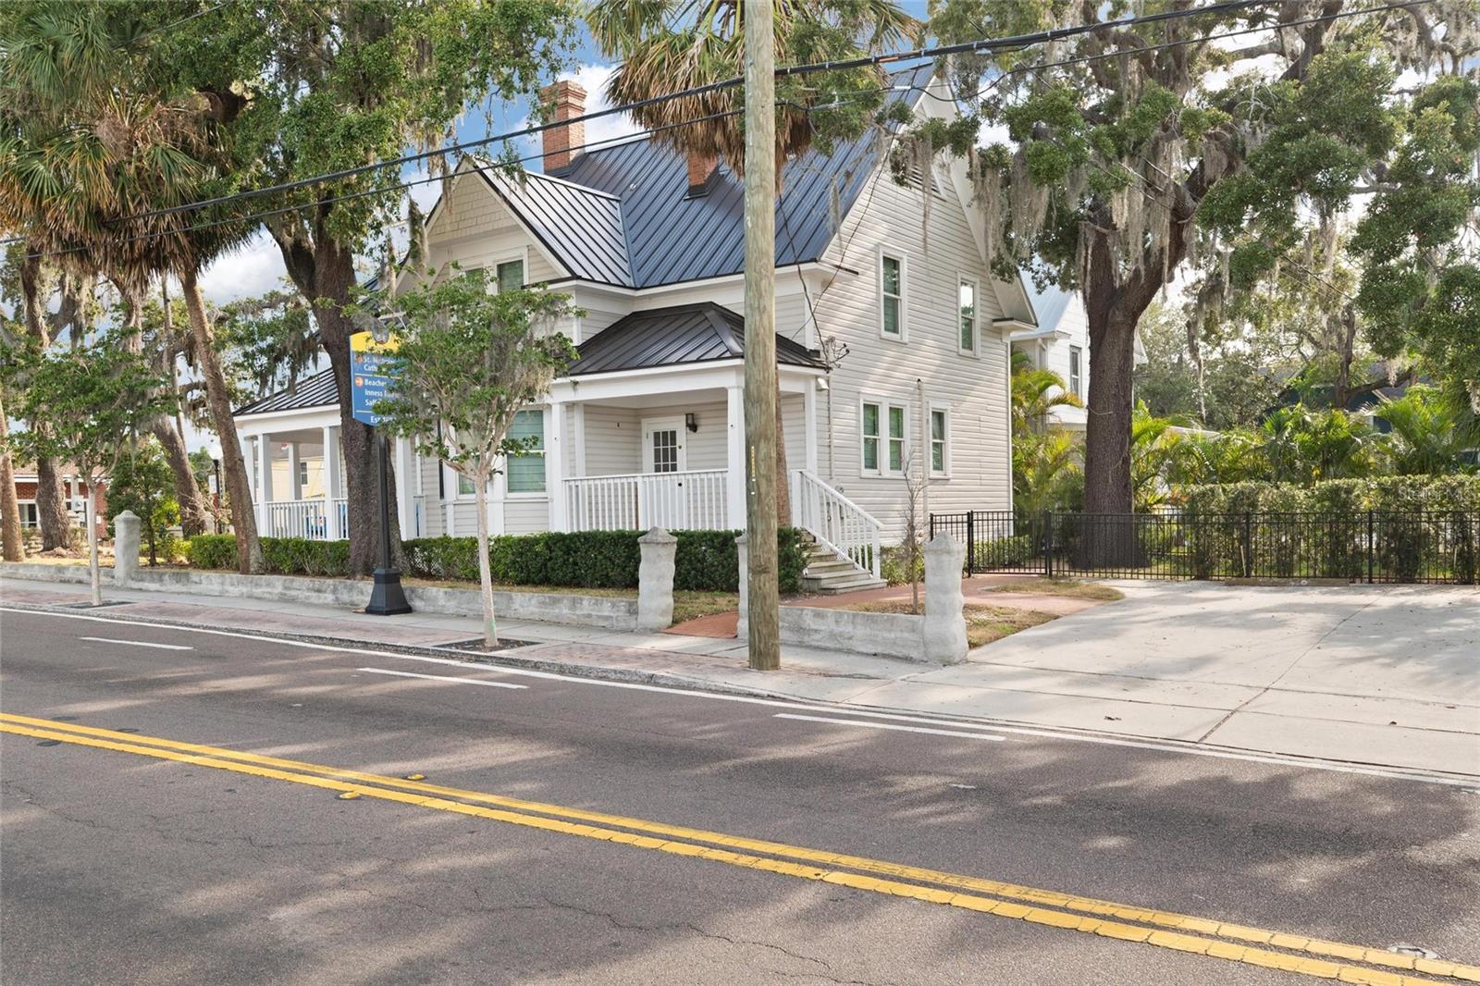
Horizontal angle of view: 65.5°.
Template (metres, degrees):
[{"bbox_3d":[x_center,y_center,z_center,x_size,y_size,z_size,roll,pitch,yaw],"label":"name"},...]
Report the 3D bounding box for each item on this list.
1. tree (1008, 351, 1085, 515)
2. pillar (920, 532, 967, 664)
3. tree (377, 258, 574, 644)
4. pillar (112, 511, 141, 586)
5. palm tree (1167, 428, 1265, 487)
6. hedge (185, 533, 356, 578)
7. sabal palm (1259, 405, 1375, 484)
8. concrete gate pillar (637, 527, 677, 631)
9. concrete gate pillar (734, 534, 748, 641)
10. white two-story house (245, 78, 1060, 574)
[{"bbox_3d":[7.539,-0.927,28.800,2.800,5.202,2.700,-2,-1,36],"label":"tree"},{"bbox_3d":[2.110,1.081,11.900,0.360,1.330,0.360,-2,-1,36],"label":"pillar"},{"bbox_3d":[-3.051,-0.411,13.200,2.400,4.321,2.350,-1,0,0],"label":"tree"},{"bbox_3d":[-11.386,1.037,21.400,0.370,1.388,0.370,-2,-1,36],"label":"pillar"},{"bbox_3d":[10.957,0.037,26.500,2.300,3.054,2.300,-2,-1,36],"label":"palm tree"},{"bbox_3d":[-9.030,1.205,22.898,5.800,0.780,0.950,-2,-1,36],"label":"hedge"},{"bbox_3d":[13.037,-0.233,26.000,2.600,3.503,2.500,-2,-1,36],"label":"sabal palm"},{"bbox_3d":[-1.013,1.062,14.200,0.360,1.259,0.360,-2,-1,36],"label":"concrete gate pillar"},{"bbox_3d":[0.188,1.099,13.350,0.360,1.237,0.360,-2,-1,36],"label":"concrete gate pillar"},{"bbox_3d":[-2.034,-3.769,25.741,14.400,10.900,11.500,-2,-1,36],"label":"white two-story house"}]

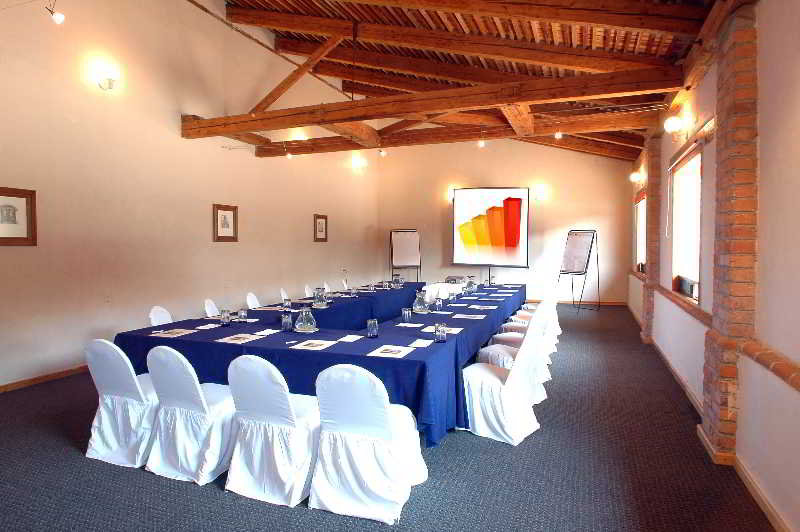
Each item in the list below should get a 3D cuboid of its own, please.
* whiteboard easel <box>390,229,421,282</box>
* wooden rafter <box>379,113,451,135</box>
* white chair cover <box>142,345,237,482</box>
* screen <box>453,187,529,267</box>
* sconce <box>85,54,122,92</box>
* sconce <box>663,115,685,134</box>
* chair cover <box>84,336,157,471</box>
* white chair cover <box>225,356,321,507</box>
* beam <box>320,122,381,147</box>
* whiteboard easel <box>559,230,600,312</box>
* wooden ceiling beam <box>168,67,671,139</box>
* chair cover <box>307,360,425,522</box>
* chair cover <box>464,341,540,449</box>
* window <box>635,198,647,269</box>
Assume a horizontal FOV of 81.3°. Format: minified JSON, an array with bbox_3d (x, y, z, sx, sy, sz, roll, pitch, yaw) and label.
[{"bbox_3d":[0.157,0.015,12.279,0.750,1.880,0.800,0,3,-4],"label":"whiteboard easel"},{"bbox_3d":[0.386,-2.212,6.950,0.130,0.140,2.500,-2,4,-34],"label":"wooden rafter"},{"bbox_3d":[-1.506,1.019,3.567,0.569,0.927,0.610,1,3,21],"label":"white chair cover"},{"bbox_3d":[2.435,-1.035,12.569,1.996,2.095,0.058,1,3,21],"label":"screen"},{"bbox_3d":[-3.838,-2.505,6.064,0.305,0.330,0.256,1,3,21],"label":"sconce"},{"bbox_3d":[3.105,-1.601,5.267,0.231,0.223,0.198,1,3,21],"label":"sconce"},{"bbox_3d":[-2.034,0.976,3.686,0.520,0.925,0.650,1,3,21],"label":"chair cover"},{"bbox_3d":[-0.799,1.031,3.290,0.553,0.927,0.610,1,3,21],"label":"white chair cover"},{"bbox_3d":[-0.699,-2.129,7.284,0.170,0.270,1.580,1,3,21],"label":"beam"},{"bbox_3d":[4.078,0.108,10.776,0.850,1.850,0.720,-2,4,-35],"label":"whiteboard easel"},{"bbox_3d":[-0.191,-2.055,6.127,6.770,0.260,0.190,1,3,21],"label":"wooden ceiling beam"},{"bbox_3d":[-0.191,1.040,3.065,0.569,0.927,0.610,1,3,21],"label":"chair cover"},{"bbox_3d":[0.861,0.952,4.041,0.650,0.925,0.520,3,4,39],"label":"chair cover"},{"bbox_3d":[4.893,-0.635,9.455,0.120,1.460,1.420,1,3,21],"label":"window"}]

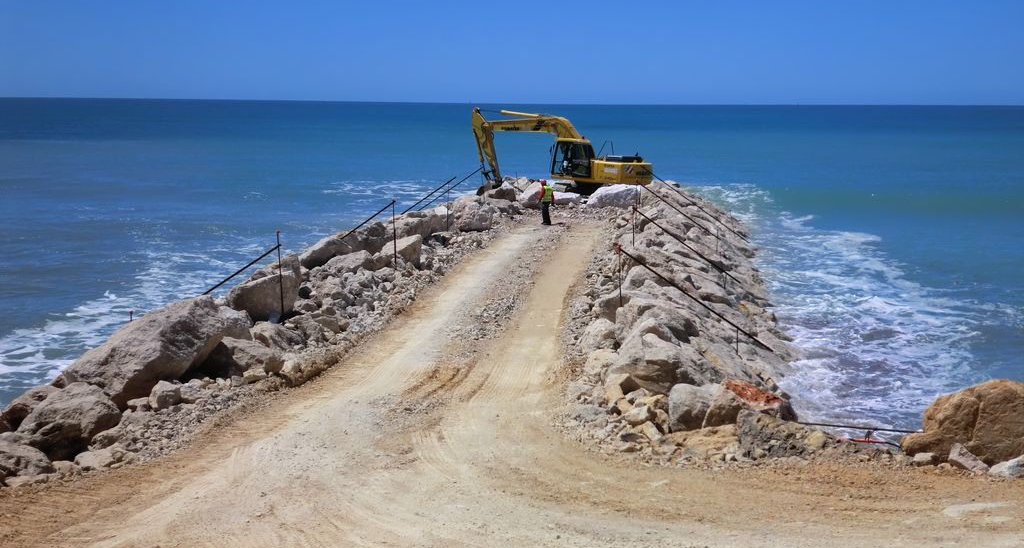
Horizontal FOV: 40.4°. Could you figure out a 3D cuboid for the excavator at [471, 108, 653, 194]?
[{"bbox_3d":[2.214,-5.741,66.813,9.300,4.400,3.000,4,8,27],"label":"excavator"}]

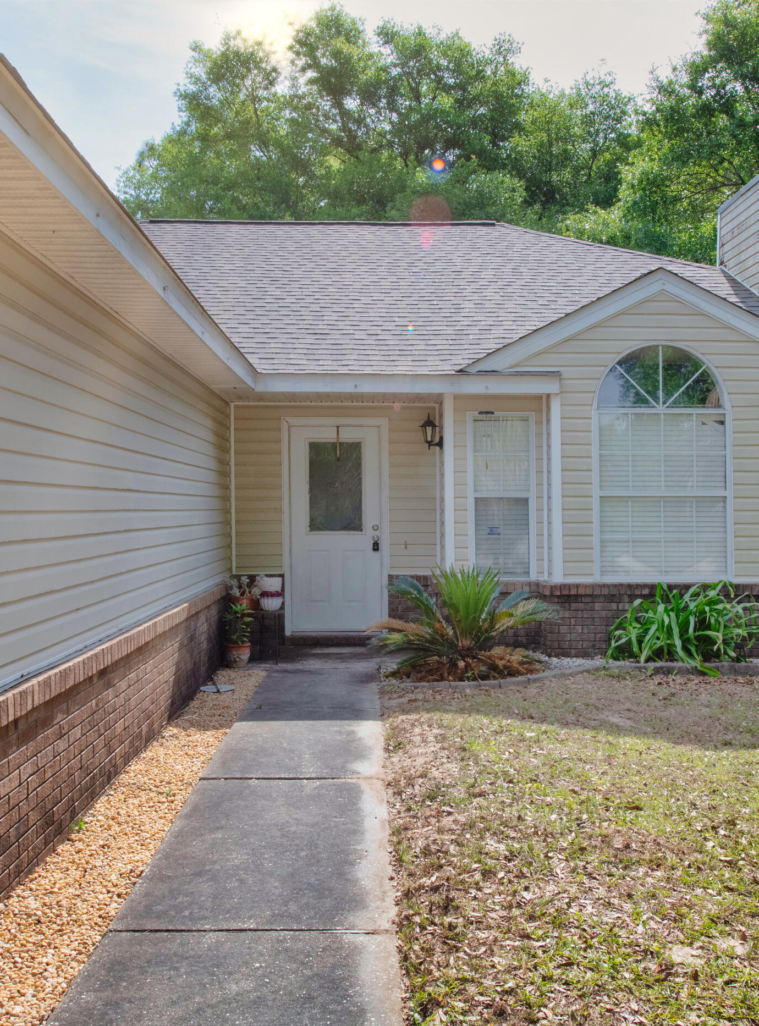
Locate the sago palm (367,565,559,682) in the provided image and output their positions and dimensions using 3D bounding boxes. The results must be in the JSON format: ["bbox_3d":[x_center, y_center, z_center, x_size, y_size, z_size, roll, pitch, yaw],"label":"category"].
[{"bbox_3d":[0.689,0.862,8.400,1.520,0.870,1.350,0,0,0],"label":"sago palm"}]

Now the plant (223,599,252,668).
[{"bbox_3d":[-1.232,1.045,8.920,0.260,0.580,0.260,0,0,0],"label":"plant"}]

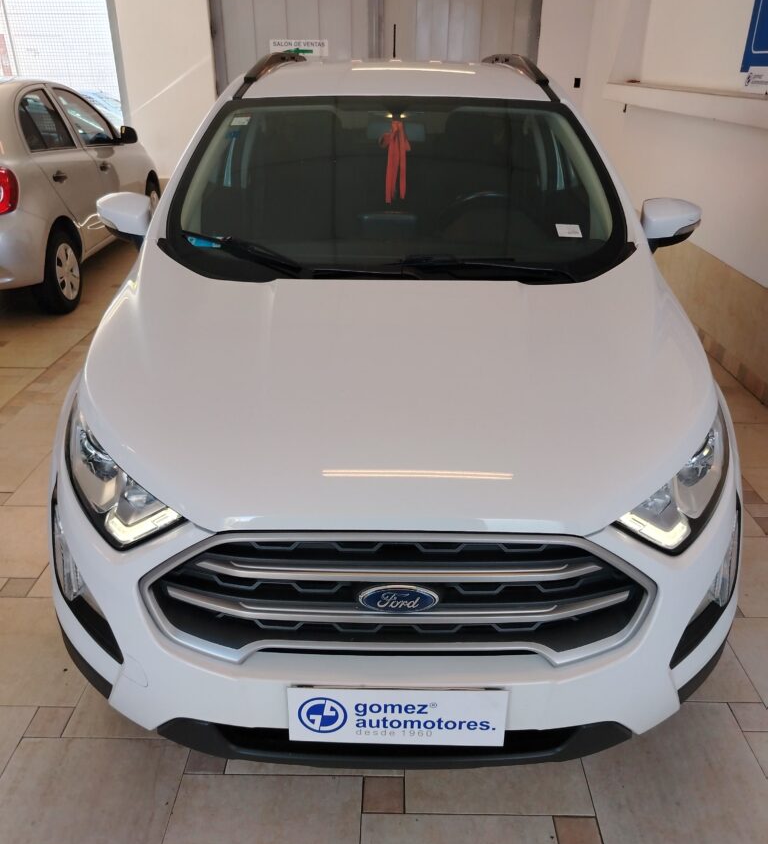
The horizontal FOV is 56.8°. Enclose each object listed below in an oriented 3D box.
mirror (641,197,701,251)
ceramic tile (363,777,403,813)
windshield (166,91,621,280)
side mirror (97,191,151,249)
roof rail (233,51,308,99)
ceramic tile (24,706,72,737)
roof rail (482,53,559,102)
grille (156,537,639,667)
[{"bbox_3d":[0.964,-0.676,2.393,0.215,0.180,0.145,0,26,0],"label":"mirror"},{"bbox_3d":[0.000,0.908,1.725,0.100,0.010,0.100,0,26,1],"label":"ceramic tile"},{"bbox_3d":[0.042,-0.778,2.338,1.420,0.110,0.877,0,56,0],"label":"windshield"},{"bbox_3d":[-0.880,-0.690,2.407,0.215,0.180,0.145,0,26,0],"label":"side mirror"},{"bbox_3d":[-0.491,-1.633,3.326,0.085,0.160,1.760,1,26,2],"label":"roof rail"},{"bbox_3d":[-0.900,0.814,1.917,0.100,0.010,0.100,0,26,1],"label":"ceramic tile"},{"bbox_3d":[0.603,-1.625,3.318,0.085,0.160,1.760,-1,26,-2],"label":"roof rail"},{"bbox_3d":[0.027,0.304,1.276,0.970,0.270,0.150,0,26,0],"label":"grille"}]

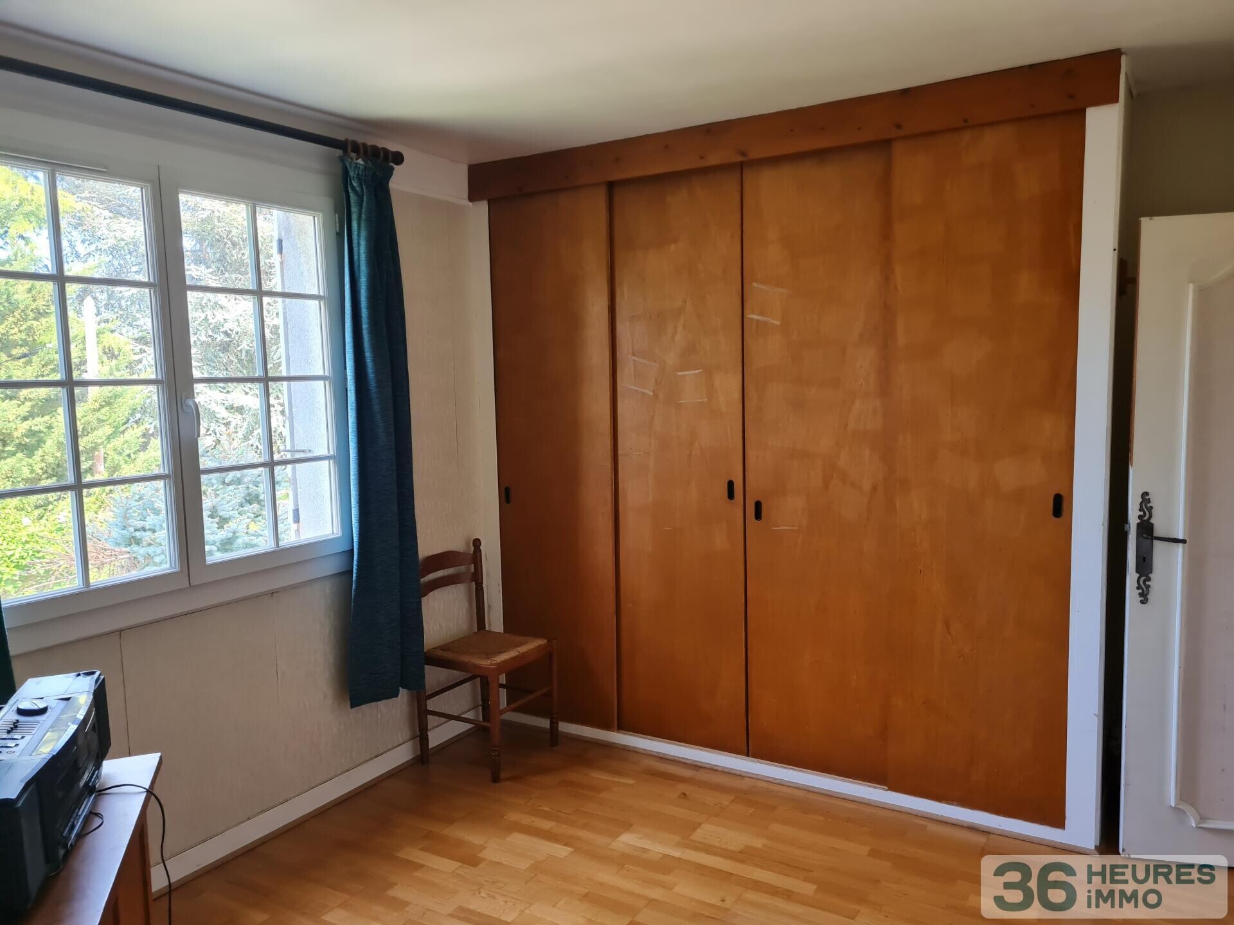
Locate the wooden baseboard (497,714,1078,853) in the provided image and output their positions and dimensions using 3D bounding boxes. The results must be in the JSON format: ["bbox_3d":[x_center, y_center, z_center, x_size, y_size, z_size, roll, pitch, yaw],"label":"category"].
[{"bbox_3d":[0.518,1.191,3.626,2.416,0.067,0.025,2,7,31],"label":"wooden baseboard"}]

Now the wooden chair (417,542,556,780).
[{"bbox_3d":[-0.538,0.788,3.842,0.452,0.872,0.434,2,7,31],"label":"wooden chair"}]

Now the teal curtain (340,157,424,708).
[{"bbox_3d":[-0.891,-0.097,3.467,0.103,2.000,0.288,2,7,31],"label":"teal curtain"}]

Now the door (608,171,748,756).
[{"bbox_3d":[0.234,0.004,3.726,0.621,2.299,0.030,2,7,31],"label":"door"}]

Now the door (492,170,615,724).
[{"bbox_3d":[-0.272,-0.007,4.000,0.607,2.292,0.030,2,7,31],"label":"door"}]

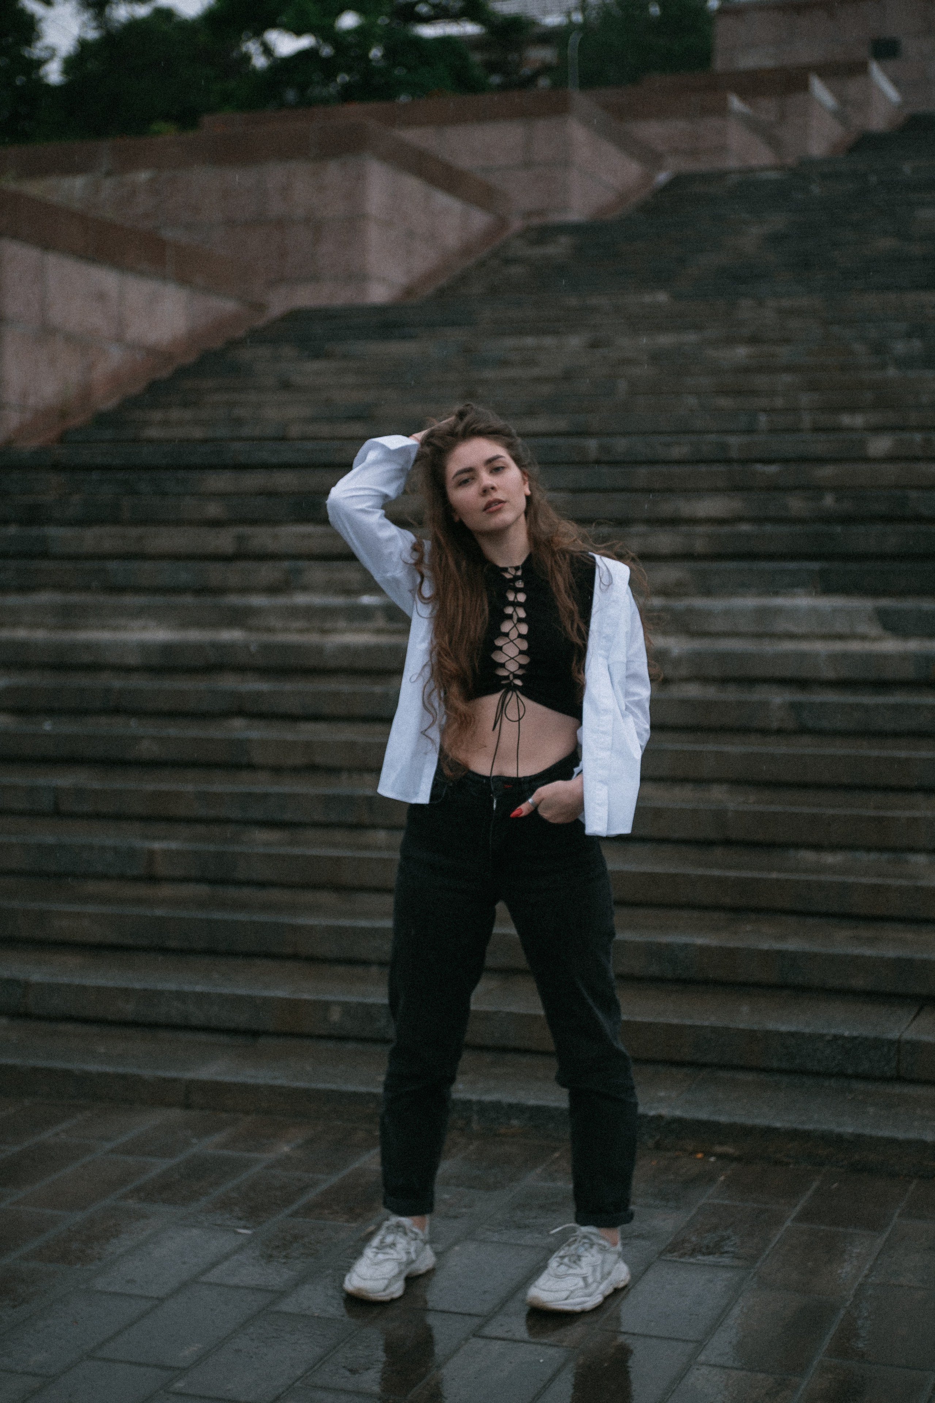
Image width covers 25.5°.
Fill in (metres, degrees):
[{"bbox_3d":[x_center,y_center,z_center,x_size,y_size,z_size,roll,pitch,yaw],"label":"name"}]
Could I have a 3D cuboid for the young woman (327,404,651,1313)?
[{"bbox_3d":[0.042,0.286,3.979,0.610,1.690,0.380,1,4,10],"label":"young woman"}]

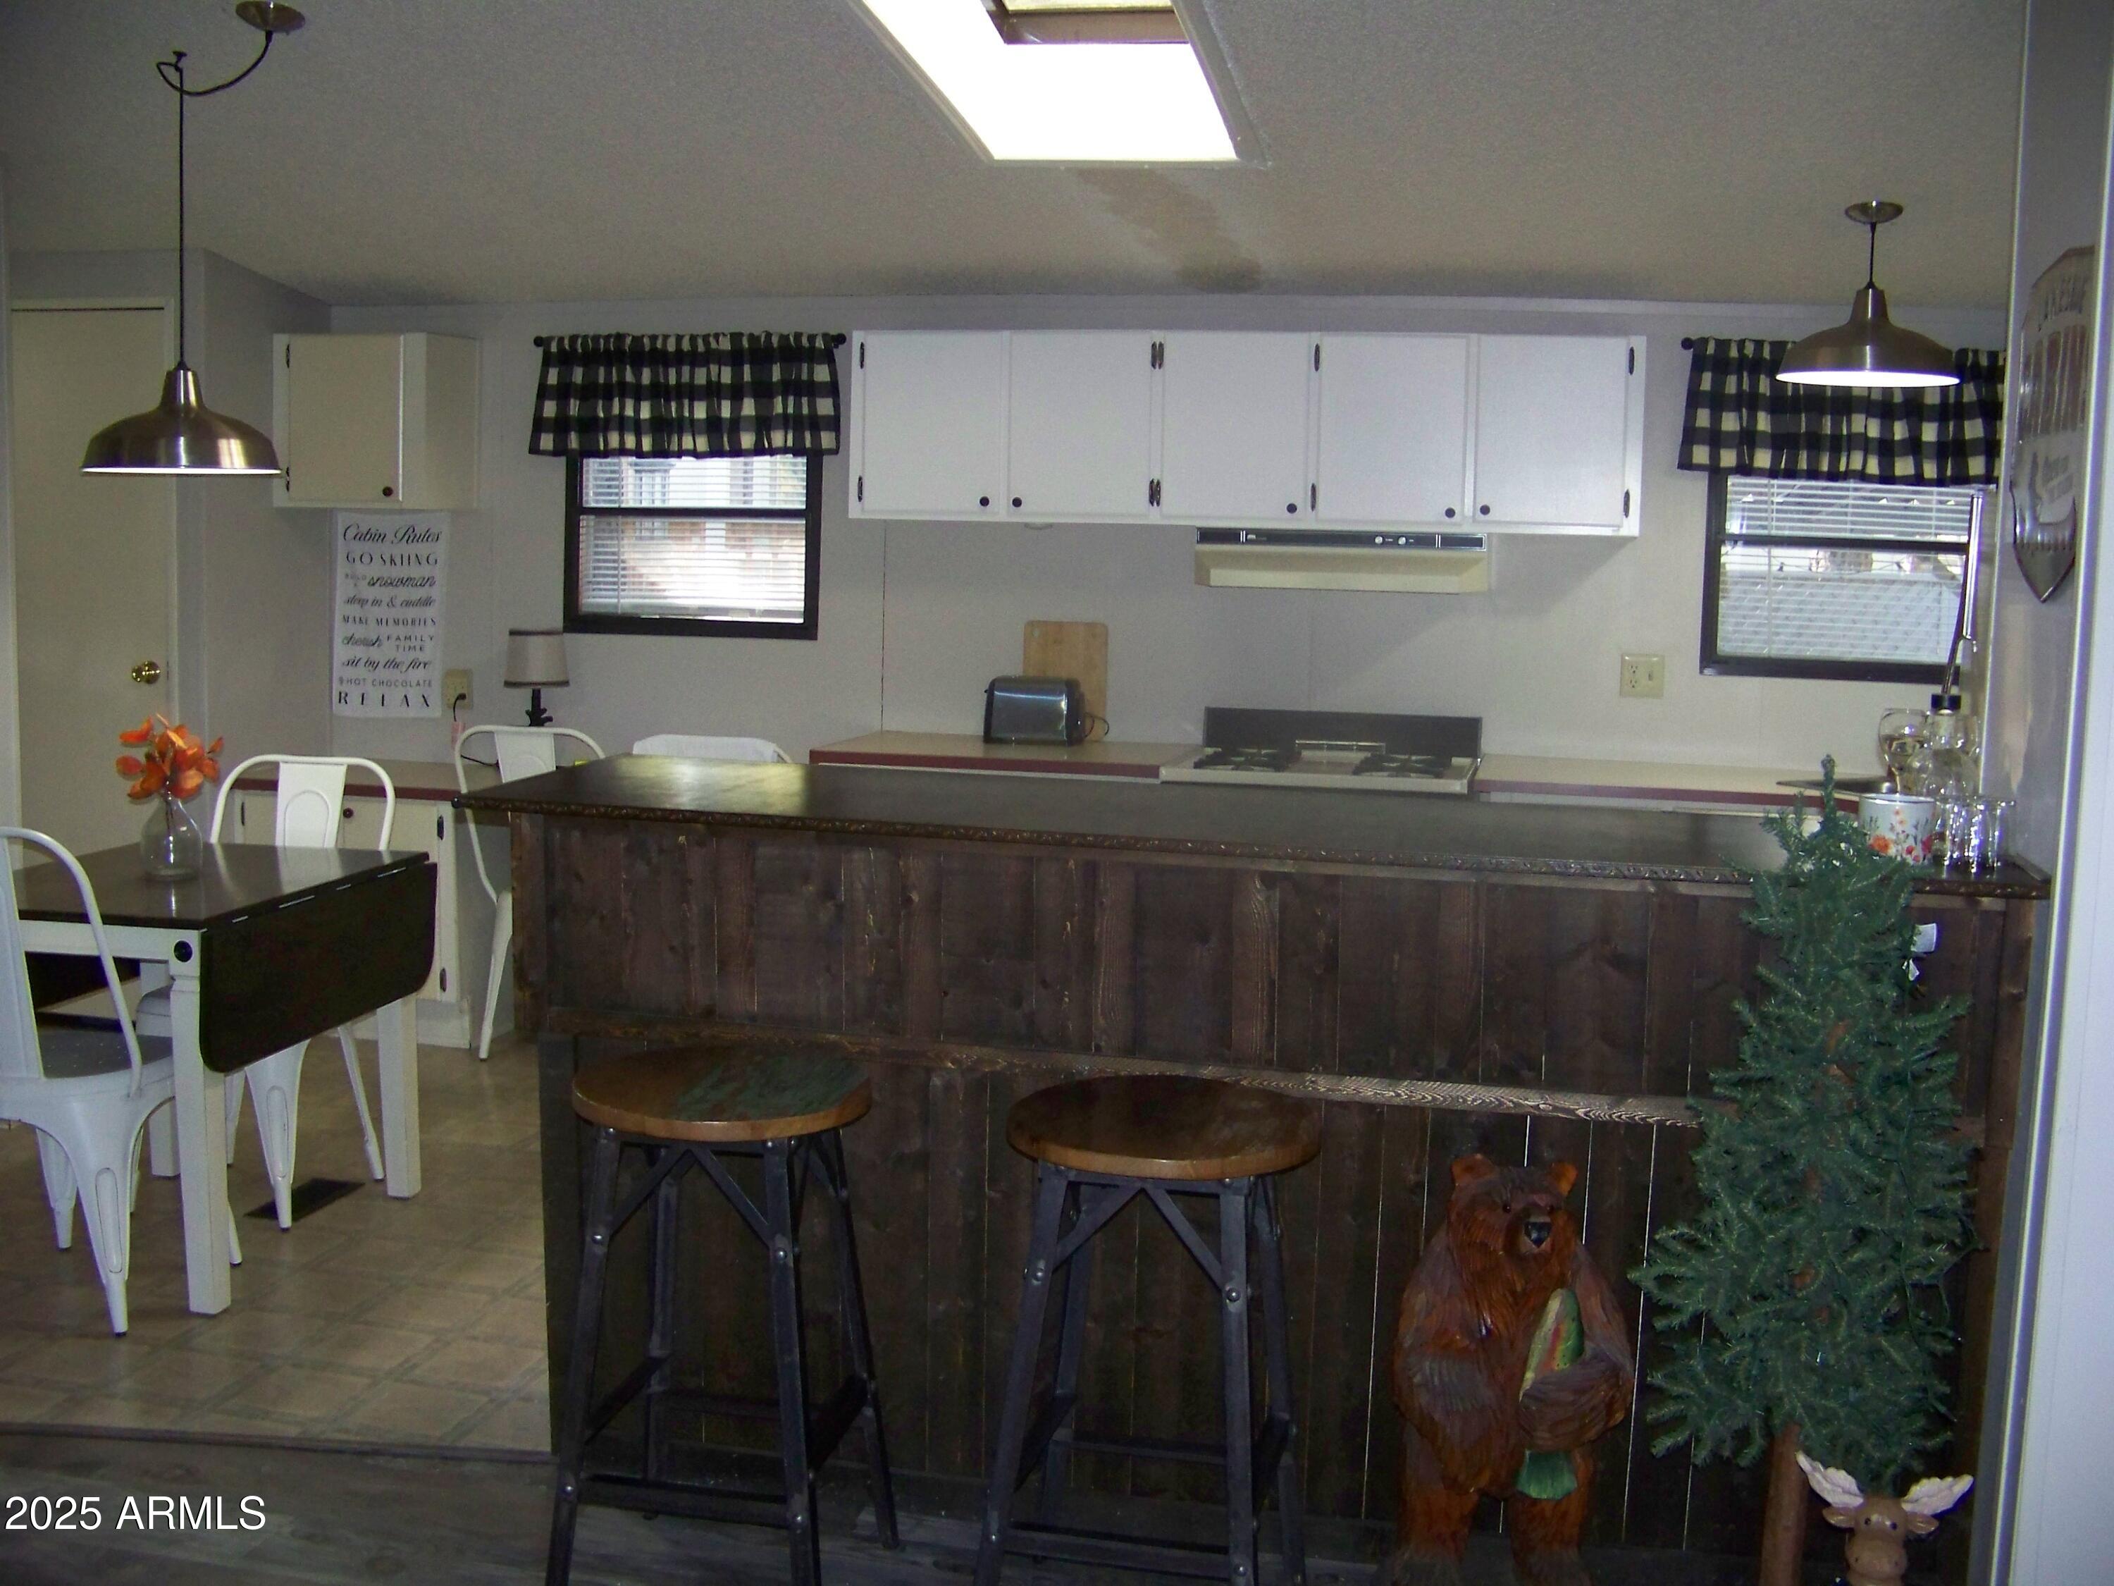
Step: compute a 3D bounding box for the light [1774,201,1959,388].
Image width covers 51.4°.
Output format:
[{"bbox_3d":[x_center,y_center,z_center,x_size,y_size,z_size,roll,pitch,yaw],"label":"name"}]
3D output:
[{"bbox_3d":[1.780,-1.084,4.805,0.400,0.385,0.400,3,7,12],"label":"light"}]

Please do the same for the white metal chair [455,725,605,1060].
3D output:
[{"bbox_3d":[-1.384,0.262,6.219,0.460,0.930,0.500,3,7,12],"label":"white metal chair"}]

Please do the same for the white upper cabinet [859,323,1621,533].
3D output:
[{"bbox_3d":[0.493,-0.966,5.881,2.090,0.505,0.310,3,7,12],"label":"white upper cabinet"}]

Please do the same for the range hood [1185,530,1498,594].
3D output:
[{"bbox_3d":[0.761,-0.613,5.766,0.750,0.150,0.430,3,7,11],"label":"range hood"}]

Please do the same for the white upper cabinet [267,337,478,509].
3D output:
[{"bbox_3d":[-1.991,-1.080,6.435,0.495,0.500,0.310,3,7,12],"label":"white upper cabinet"}]

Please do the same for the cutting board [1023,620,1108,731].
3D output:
[{"bbox_3d":[0.020,-0.312,6.127,0.242,0.326,0.018,3,3,11],"label":"cutting board"}]

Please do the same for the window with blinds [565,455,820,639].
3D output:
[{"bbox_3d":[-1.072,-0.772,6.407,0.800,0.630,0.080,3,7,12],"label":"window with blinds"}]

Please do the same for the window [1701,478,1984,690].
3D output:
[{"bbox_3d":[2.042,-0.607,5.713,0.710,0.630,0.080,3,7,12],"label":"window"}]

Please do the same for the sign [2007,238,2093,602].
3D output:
[{"bbox_3d":[1.319,-0.489,2.968,0.032,0.467,0.400,3,7,11],"label":"sign"}]

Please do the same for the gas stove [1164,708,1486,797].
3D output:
[{"bbox_3d":[0.689,0.323,5.766,0.760,1.020,0.680,3,7,12],"label":"gas stove"}]

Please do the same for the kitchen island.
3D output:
[{"bbox_3d":[0.263,0.569,3.492,2.290,1.070,0.700,3,7,12],"label":"kitchen island"}]

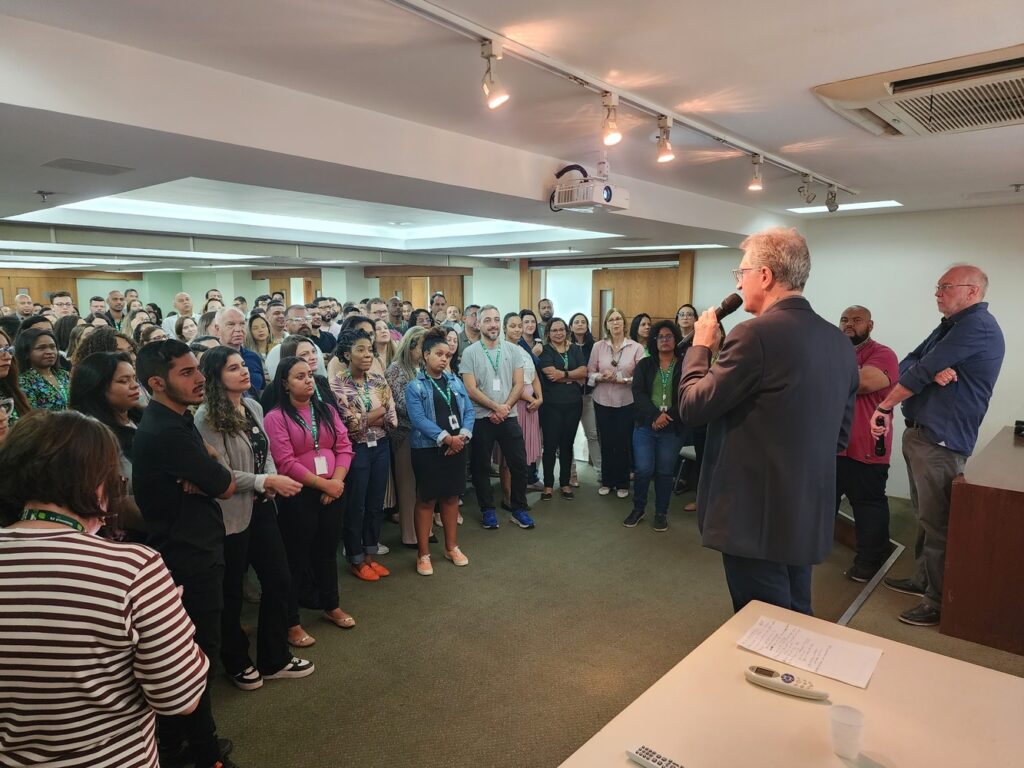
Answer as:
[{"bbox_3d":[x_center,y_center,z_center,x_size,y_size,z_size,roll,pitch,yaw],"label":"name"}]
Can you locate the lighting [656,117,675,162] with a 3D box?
[{"bbox_3d":[0.541,-0.855,2.382,0.064,0.161,0.055,6,9,38],"label":"lighting"}]

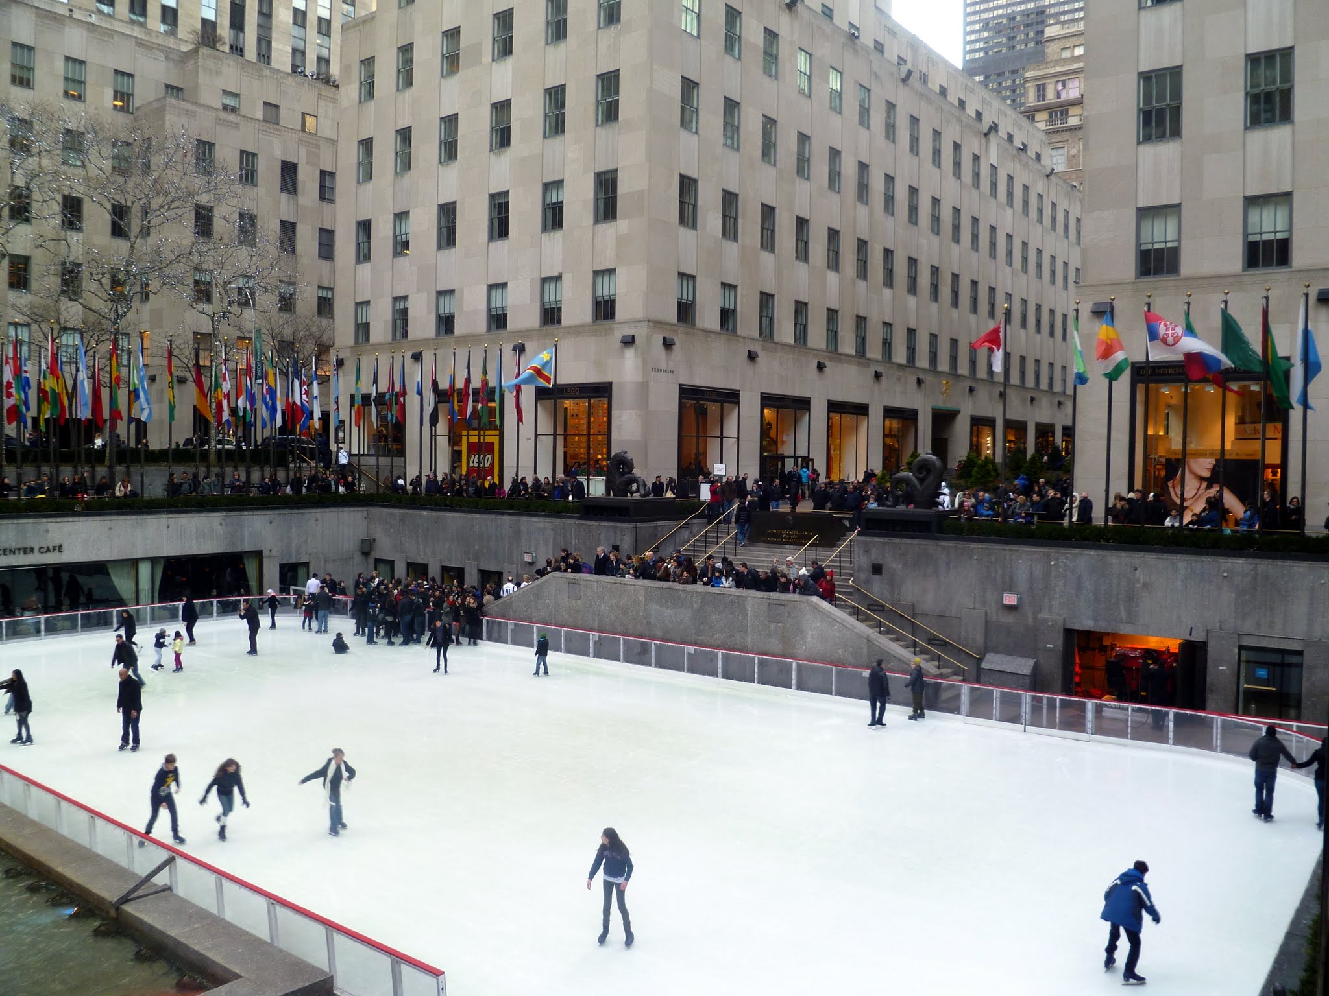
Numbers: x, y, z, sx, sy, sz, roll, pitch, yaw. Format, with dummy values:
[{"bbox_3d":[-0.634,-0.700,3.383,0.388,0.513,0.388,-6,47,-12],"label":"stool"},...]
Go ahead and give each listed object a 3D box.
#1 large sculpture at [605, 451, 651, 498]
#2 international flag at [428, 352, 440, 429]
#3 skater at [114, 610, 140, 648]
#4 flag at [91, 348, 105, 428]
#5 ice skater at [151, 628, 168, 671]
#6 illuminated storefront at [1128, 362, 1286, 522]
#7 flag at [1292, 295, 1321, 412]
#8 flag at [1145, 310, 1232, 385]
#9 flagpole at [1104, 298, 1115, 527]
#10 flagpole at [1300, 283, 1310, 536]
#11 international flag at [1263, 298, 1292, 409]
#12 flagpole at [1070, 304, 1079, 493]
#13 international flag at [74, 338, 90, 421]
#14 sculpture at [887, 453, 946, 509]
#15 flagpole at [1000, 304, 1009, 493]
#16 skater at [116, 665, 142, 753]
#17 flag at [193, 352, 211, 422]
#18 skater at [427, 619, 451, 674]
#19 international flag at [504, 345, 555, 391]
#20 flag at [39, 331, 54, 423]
[{"bbox_3d":[-1.407,-0.904,41.623,1.750,1.820,0.950,2,2,38],"label":"large sculpture"},{"bbox_3d":[-9.999,-4.651,46.532,0.539,3.276,0.380,0,2,-12],"label":"international flag"},{"bbox_3d":[-17.024,4.266,34.091,0.620,1.520,0.800,3,3,41],"label":"skater"},{"bbox_3d":[-24.540,-4.742,46.537,0.517,3.371,0.420,0,2,-28],"label":"flag"},{"bbox_3d":[-15.367,4.601,32.739,0.500,1.250,0.420,1,2,3],"label":"ice skater"},{"bbox_3d":[16.939,-1.698,33.636,4.520,5.111,0.500,2,2,38],"label":"illuminated storefront"},{"bbox_3d":[15.673,-3.548,26.238,0.608,2.787,0.450,2,2,31],"label":"flag"},{"bbox_3d":[13.583,-3.914,27.850,2.152,1.829,0.550,2,2,30],"label":"flag"},{"bbox_3d":[12.040,-2.235,29.086,0.140,6.467,0.140,2,3,38],"label":"flagpole"},{"bbox_3d":[16.459,-2.023,27.723,0.140,7.000,0.140,2,2,38],"label":"flagpole"},{"bbox_3d":[16.038,-3.738,28.145,0.780,2.900,0.500,2,2,29],"label":"international flag"},{"bbox_3d":[11.307,-2.254,29.654,0.140,6.441,0.140,2,3,38],"label":"flagpole"},{"bbox_3d":[-21.148,-4.297,39.031,0.565,3.008,0.400,0,2,-28],"label":"international flag"},{"bbox_3d":[7.991,-0.579,34.262,1.750,1.820,0.950,2,2,38],"label":"sculpture"},{"bbox_3d":[9.727,-2.340,30.877,0.140,6.478,0.140,2,3,38],"label":"flagpole"},{"bbox_3d":[-11.640,4.563,23.354,0.580,1.770,0.480,1,2,11],"label":"skater"},{"bbox_3d":[-18.338,-4.409,42.668,0.701,2.720,0.400,0,2,-23],"label":"flag"},{"bbox_3d":[-6.724,4.413,32.114,0.720,1.620,0.480,1,2,-7],"label":"skater"},{"bbox_3d":[-5.672,-5.455,45.004,2.100,1.880,0.500,1,2,-7],"label":"international flag"},{"bbox_3d":[-23.915,-4.659,41.582,0.502,3.373,0.420,0,2,-30],"label":"flag"}]

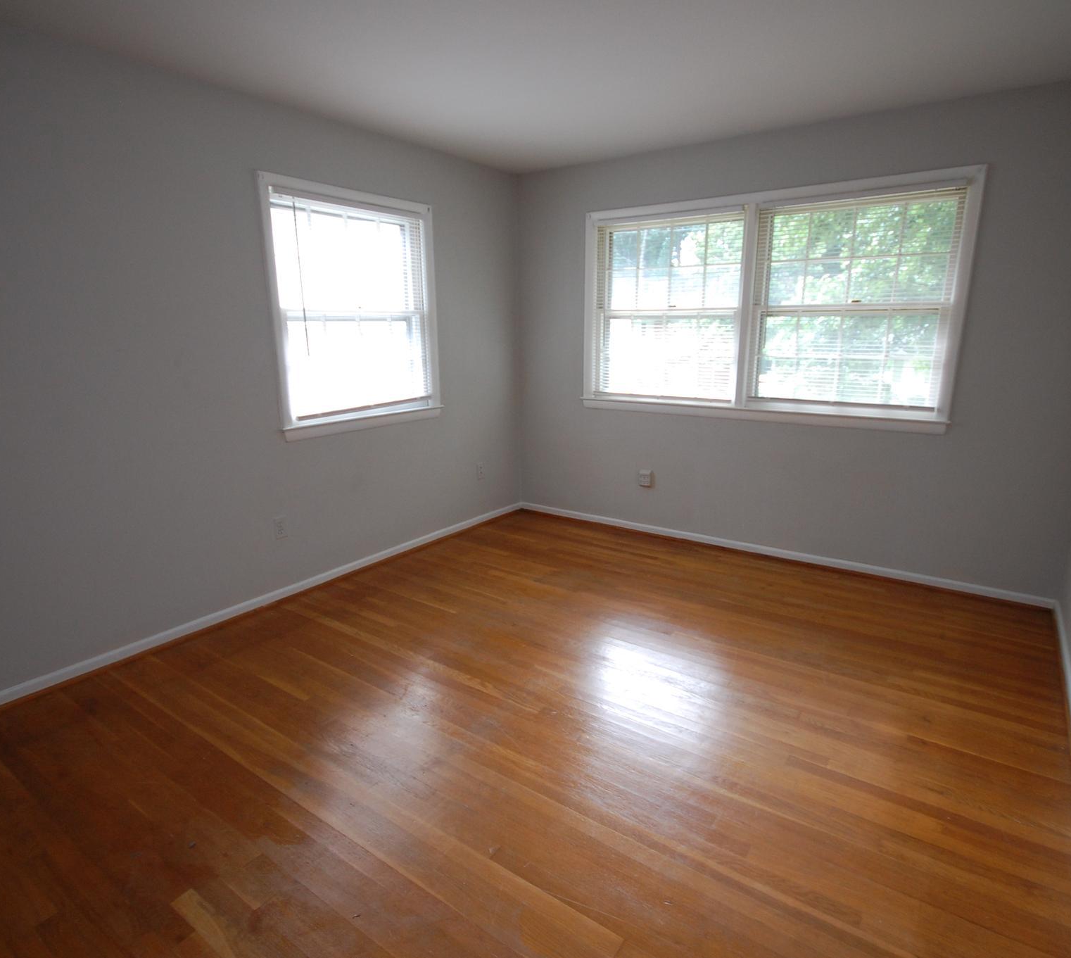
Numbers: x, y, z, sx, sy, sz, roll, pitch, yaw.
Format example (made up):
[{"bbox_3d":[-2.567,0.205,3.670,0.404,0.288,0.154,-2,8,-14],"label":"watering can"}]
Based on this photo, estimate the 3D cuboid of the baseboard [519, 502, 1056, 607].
[{"bbox_3d":[1.240,0.422,3.938,3.330,0.074,0.020,10,17,35],"label":"baseboard"}]

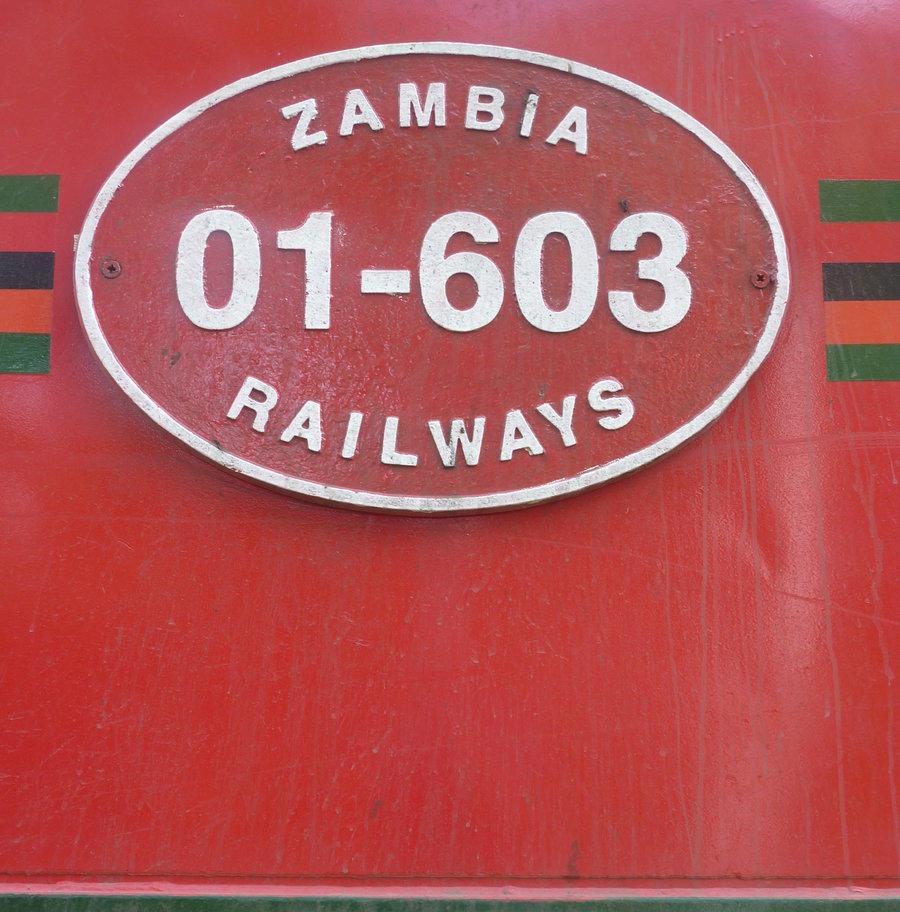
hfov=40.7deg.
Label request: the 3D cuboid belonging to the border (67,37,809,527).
[{"bbox_3d":[-0.018,-0.191,1.236,0.730,0.500,0.020,0,-9,0],"label":"border"}]

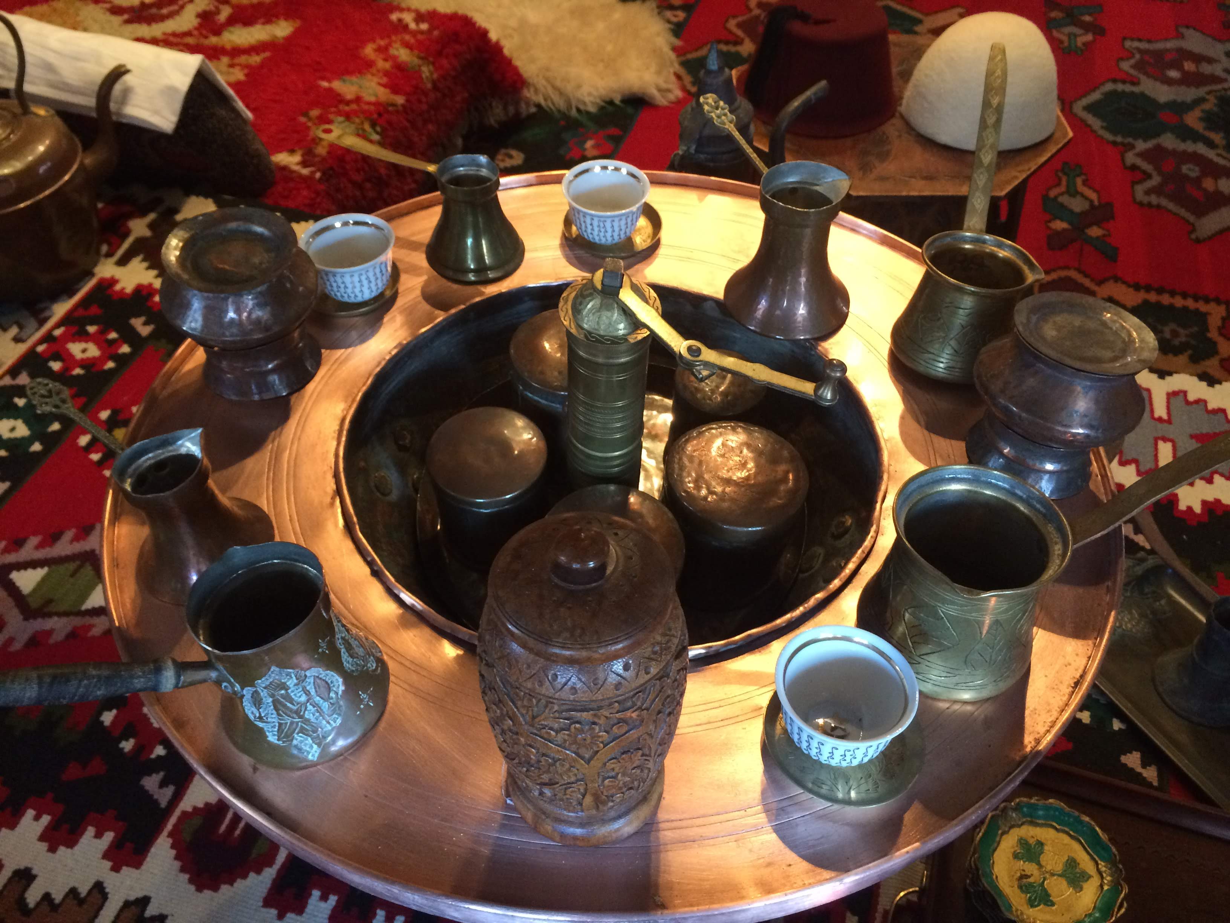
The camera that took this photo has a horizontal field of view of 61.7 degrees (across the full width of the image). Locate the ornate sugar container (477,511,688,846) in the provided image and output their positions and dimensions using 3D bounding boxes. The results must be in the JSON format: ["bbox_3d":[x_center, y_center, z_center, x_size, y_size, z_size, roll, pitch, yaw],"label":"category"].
[{"bbox_3d":[-0.014,0.088,0.437,0.090,0.171,0.090,0,47,0],"label":"ornate sugar container"}]

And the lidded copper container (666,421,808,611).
[{"bbox_3d":[0.070,0.035,0.629,0.084,0.085,0.084,0,47,0],"label":"lidded copper container"}]

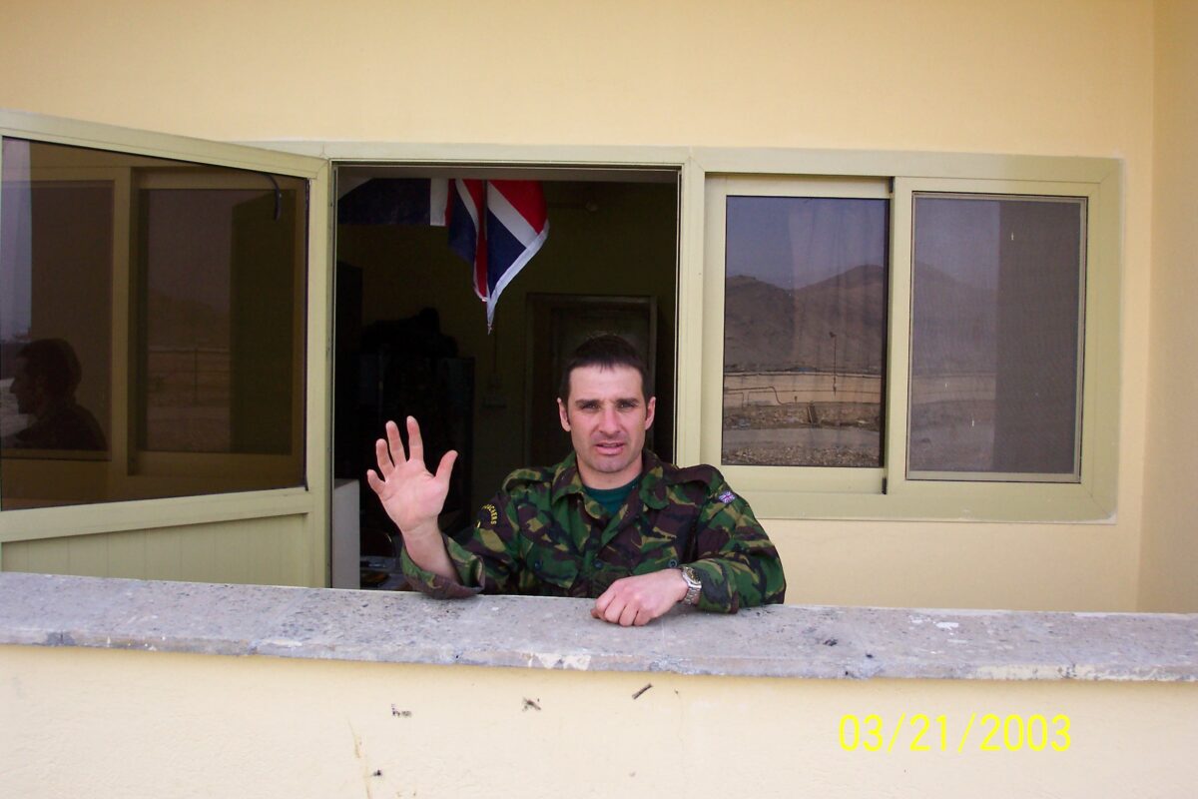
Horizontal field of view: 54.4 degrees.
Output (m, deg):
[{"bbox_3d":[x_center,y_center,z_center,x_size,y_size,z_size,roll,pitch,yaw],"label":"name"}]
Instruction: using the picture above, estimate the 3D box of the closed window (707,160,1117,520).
[{"bbox_3d":[0.828,-0.167,3.197,1.148,0.995,0.100,1,2,2],"label":"closed window"}]

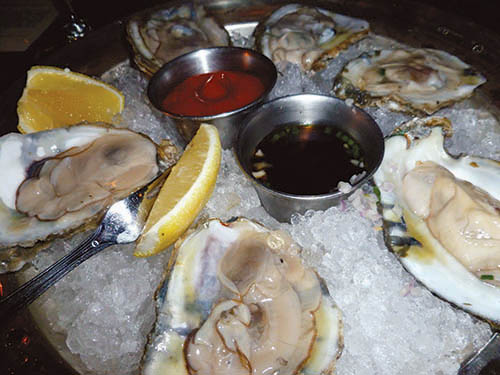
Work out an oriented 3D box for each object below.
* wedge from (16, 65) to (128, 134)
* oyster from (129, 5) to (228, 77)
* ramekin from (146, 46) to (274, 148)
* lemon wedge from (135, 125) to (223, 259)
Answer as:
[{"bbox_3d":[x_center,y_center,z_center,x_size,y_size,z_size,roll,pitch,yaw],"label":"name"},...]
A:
[{"bbox_3d":[-0.104,-0.050,0.238,0.063,0.036,0.036,3,52,9],"label":"wedge"},{"bbox_3d":[-0.043,-0.092,0.261,0.070,0.030,0.072,2,52,8],"label":"oyster"},{"bbox_3d":[-0.017,-0.043,0.213,0.065,0.032,0.065,-4,48,4],"label":"ramekin"},{"bbox_3d":[-0.033,0.002,0.190,0.030,0.030,0.071,16,64,18],"label":"lemon wedge"}]

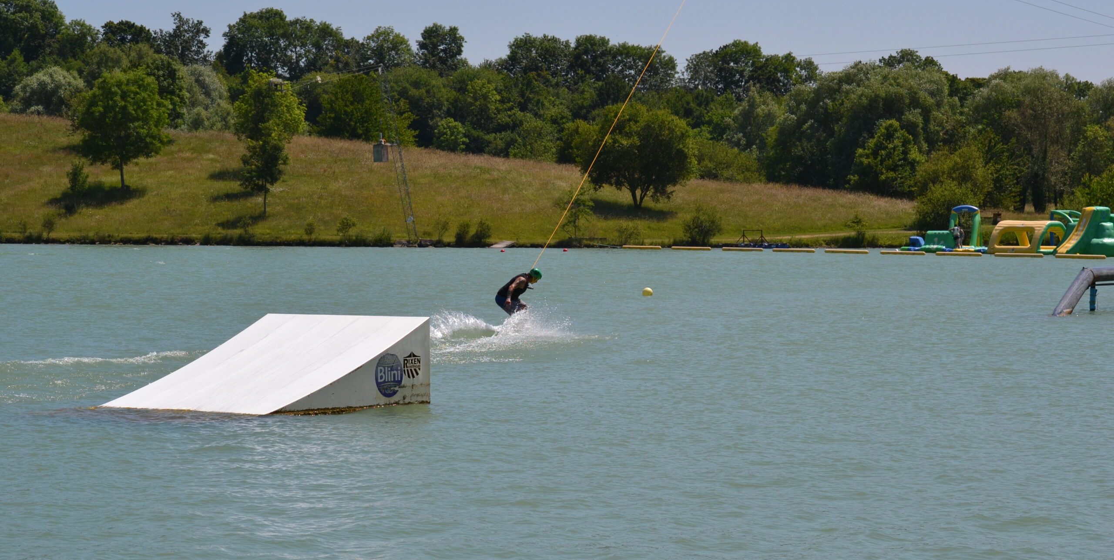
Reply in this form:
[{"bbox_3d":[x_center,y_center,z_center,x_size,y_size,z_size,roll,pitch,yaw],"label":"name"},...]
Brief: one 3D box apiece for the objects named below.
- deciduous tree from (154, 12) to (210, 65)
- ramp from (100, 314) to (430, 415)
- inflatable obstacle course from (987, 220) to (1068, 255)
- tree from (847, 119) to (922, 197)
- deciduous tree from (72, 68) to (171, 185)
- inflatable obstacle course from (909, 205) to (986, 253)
[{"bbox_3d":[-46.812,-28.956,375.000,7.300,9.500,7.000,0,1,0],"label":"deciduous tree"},{"bbox_3d":[-3.439,0.993,35.552,2.600,1.080,2.850,1,1,38],"label":"ramp"},{"bbox_3d":[32.130,-2.910,205.000,4.300,2.300,3.000,1,1,41],"label":"inflatable obstacle course"},{"bbox_3d":[29.259,-10.832,268.000,6.700,7.000,6.200,0,1,0],"label":"tree"},{"bbox_3d":[-41.135,-14.318,284.000,8.900,11.200,8.500,0,1,0],"label":"deciduous tree"},{"bbox_3d":[26.791,-3.522,206.000,4.800,3.250,2.500,1,1,41],"label":"inflatable obstacle course"}]

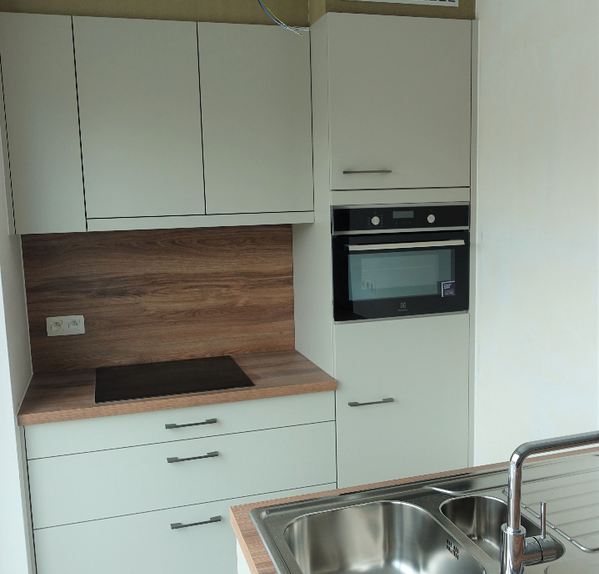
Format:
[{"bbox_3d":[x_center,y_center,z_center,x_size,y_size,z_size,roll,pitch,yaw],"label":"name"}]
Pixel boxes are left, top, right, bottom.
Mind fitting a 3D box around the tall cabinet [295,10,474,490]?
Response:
[{"bbox_3d":[0.352,0.062,2.718,0.620,2.283,0.587,-4,8,-15],"label":"tall cabinet"}]

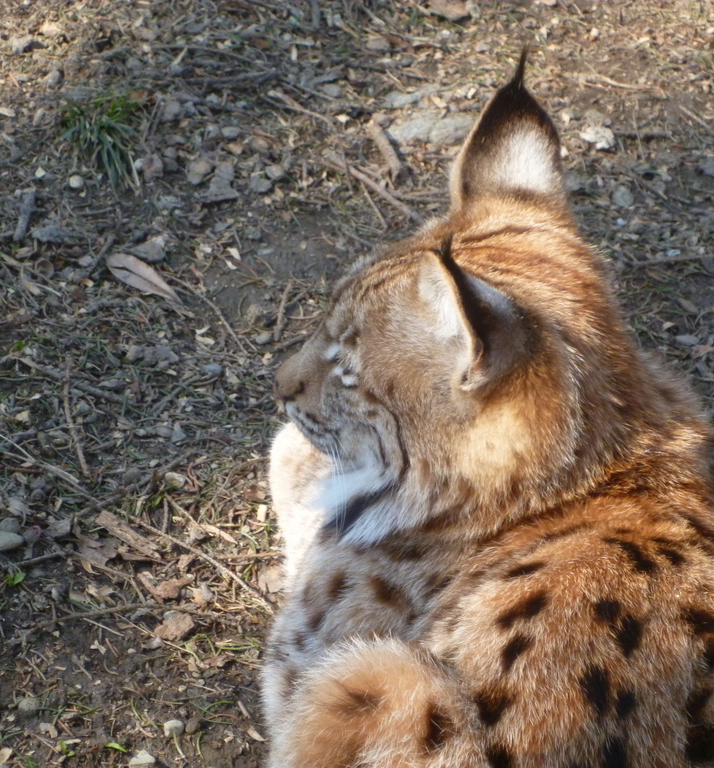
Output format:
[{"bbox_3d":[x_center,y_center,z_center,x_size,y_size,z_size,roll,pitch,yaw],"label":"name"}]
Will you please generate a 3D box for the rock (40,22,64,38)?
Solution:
[{"bbox_3d":[-0.284,-0.330,3.861,0.024,0.010,0.014,0,43,0],"label":"rock"}]

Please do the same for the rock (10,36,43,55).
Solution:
[{"bbox_3d":[-0.288,-0.295,3.607,0.030,0.014,0.019,0,42,0],"label":"rock"}]

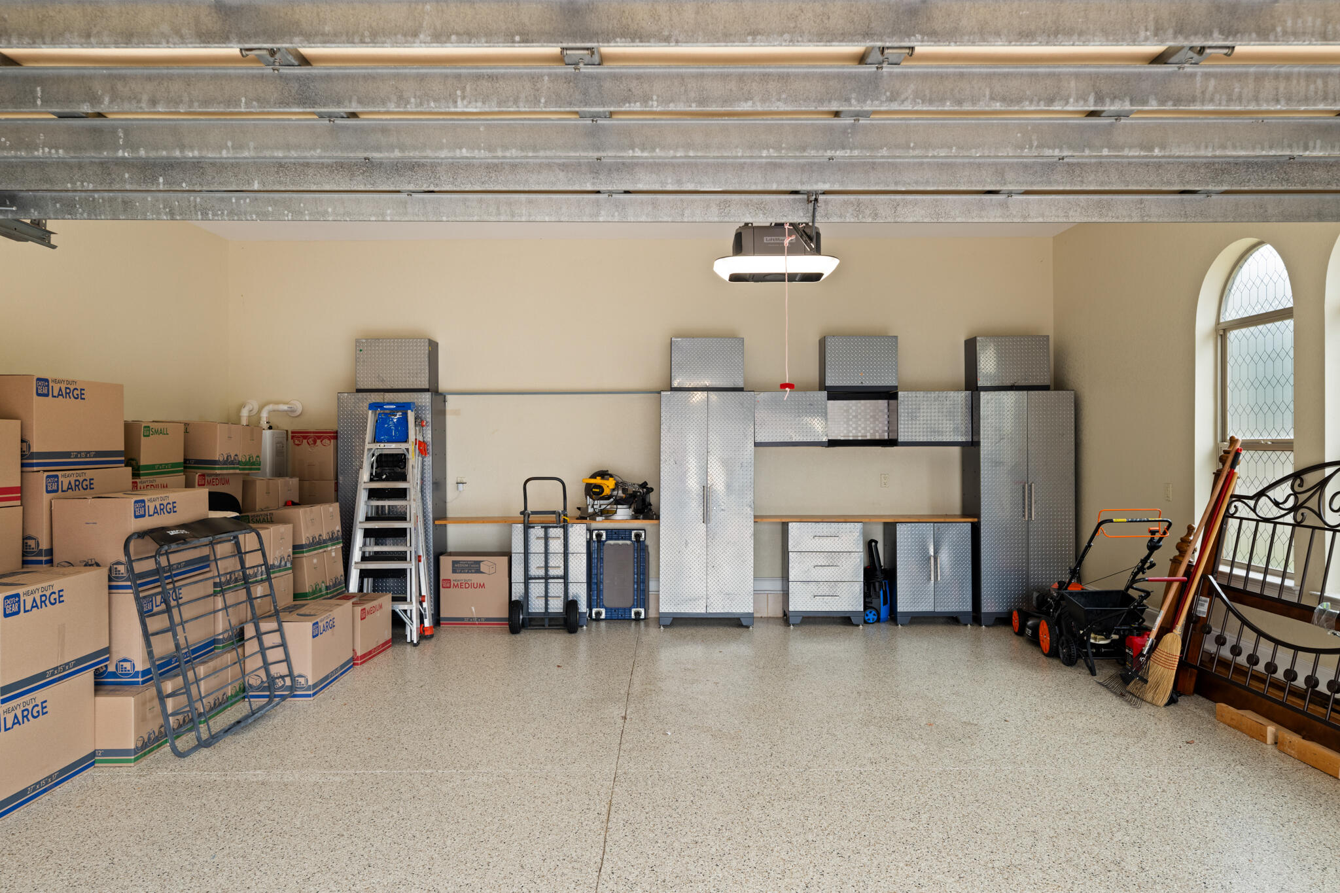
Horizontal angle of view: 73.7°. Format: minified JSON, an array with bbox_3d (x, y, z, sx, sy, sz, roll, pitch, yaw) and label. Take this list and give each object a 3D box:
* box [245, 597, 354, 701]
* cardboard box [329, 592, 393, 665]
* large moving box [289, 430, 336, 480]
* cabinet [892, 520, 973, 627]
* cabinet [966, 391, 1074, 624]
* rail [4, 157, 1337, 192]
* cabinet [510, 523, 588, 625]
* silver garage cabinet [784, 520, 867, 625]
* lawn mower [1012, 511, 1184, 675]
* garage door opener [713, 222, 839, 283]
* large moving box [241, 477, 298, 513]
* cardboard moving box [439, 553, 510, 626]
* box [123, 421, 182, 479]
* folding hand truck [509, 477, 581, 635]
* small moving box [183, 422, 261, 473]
[{"bbox_3d":[-2.275,1.247,5.528,0.389,0.453,0.701,0,0,-1],"label":"box"},{"bbox_3d":[-2.236,1.277,6.263,0.355,0.398,0.550,0,0,3],"label":"cardboard box"},{"bbox_3d":[-2.860,0.075,7.430,0.342,0.395,0.520,0,0,0],"label":"large moving box"},{"bbox_3d":[2.150,1.043,7.465,0.610,0.850,0.420,0,0,0],"label":"cabinet"},{"bbox_3d":[2.893,0.509,7.433,0.765,1.912,0.460,0,0,0],"label":"cabinet"},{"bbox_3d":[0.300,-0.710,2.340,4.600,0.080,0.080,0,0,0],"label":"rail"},{"bbox_3d":[-0.975,1.052,7.447,0.610,0.848,0.420,0,0,0],"label":"cabinet"},{"bbox_3d":[1.272,1.043,7.470,0.610,0.850,0.420,0,0,0],"label":"silver garage cabinet"},{"bbox_3d":[2.888,0.931,6.217,0.620,1.060,1.530,0,0,2],"label":"lawn mower"},{"bbox_3d":[0.382,-0.704,3.202,0.452,0.200,0.350,0,0,0],"label":"garage door opener"},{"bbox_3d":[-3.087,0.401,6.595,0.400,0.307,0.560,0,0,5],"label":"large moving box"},{"bbox_3d":[-1.590,1.180,7.455,0.560,0.570,0.380,0,0,0],"label":"cardboard moving box"},{"bbox_3d":[-3.140,0.027,5.280,0.290,0.314,0.435,0,0,0],"label":"box"},{"bbox_3d":[-0.983,0.858,7.057,0.550,1.235,0.380,0,0,0],"label":"folding hand truck"},{"bbox_3d":[-3.070,0.008,5.940,0.437,0.314,0.560,0,0,0],"label":"small moving box"}]

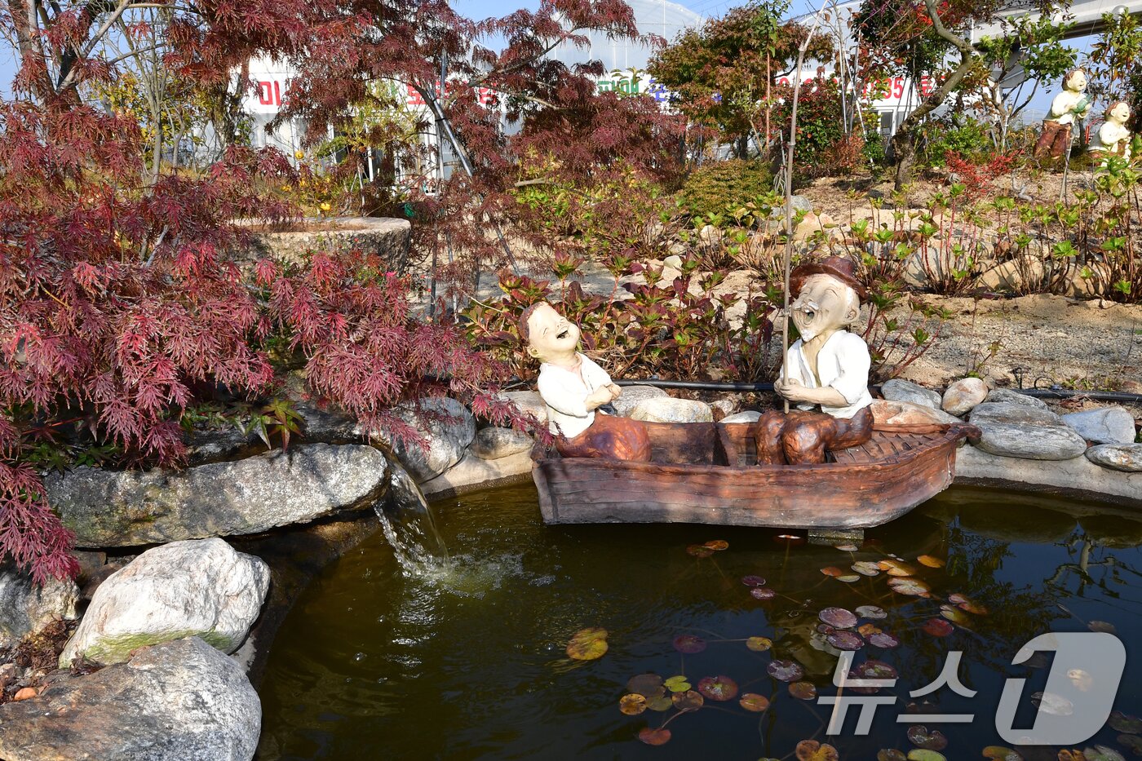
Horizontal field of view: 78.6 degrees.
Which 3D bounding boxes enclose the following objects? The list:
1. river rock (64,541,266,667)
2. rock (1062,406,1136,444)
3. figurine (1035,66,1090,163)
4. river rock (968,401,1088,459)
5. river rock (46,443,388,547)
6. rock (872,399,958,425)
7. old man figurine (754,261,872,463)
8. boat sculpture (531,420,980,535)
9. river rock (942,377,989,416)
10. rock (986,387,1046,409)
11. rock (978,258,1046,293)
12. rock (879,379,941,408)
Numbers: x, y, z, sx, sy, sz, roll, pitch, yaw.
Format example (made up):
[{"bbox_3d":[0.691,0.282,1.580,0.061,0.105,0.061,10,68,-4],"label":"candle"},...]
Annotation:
[{"bbox_3d":[-1.095,0.607,1.897,0.526,0.341,0.368,-2,15,0],"label":"river rock"},{"bbox_3d":[2.329,0.203,3.083,0.297,0.175,0.193,-2,15,0],"label":"rock"},{"bbox_3d":[5.271,-2.849,7.475,0.391,0.943,0.460,10,18,39],"label":"figurine"},{"bbox_3d":[2.053,0.226,3.151,0.494,0.172,0.334,3,15,17],"label":"river rock"},{"bbox_3d":[-1.237,0.384,2.484,1.058,0.218,0.310,-6,15,-17],"label":"river rock"},{"bbox_3d":[1.586,0.174,3.243,0.437,0.172,0.287,2,14,12],"label":"rock"},{"bbox_3d":[0.923,-0.072,2.720,0.420,0.805,0.370,-9,17,-27],"label":"old man figurine"},{"bbox_3d":[0.720,0.336,2.809,1.734,0.381,0.500,0,15,5],"label":"boat sculpture"},{"bbox_3d":[1.921,0.081,3.398,0.206,0.189,0.164,-2,15,0],"label":"river rock"},{"bbox_3d":[2.180,0.110,3.427,0.322,0.127,0.218,3,15,17],"label":"rock"},{"bbox_3d":[3.159,-0.741,5.000,0.449,0.278,0.292,-2,15,0],"label":"rock"},{"bbox_3d":[1.683,0.082,3.453,0.295,0.170,0.192,-2,15,0],"label":"rock"}]

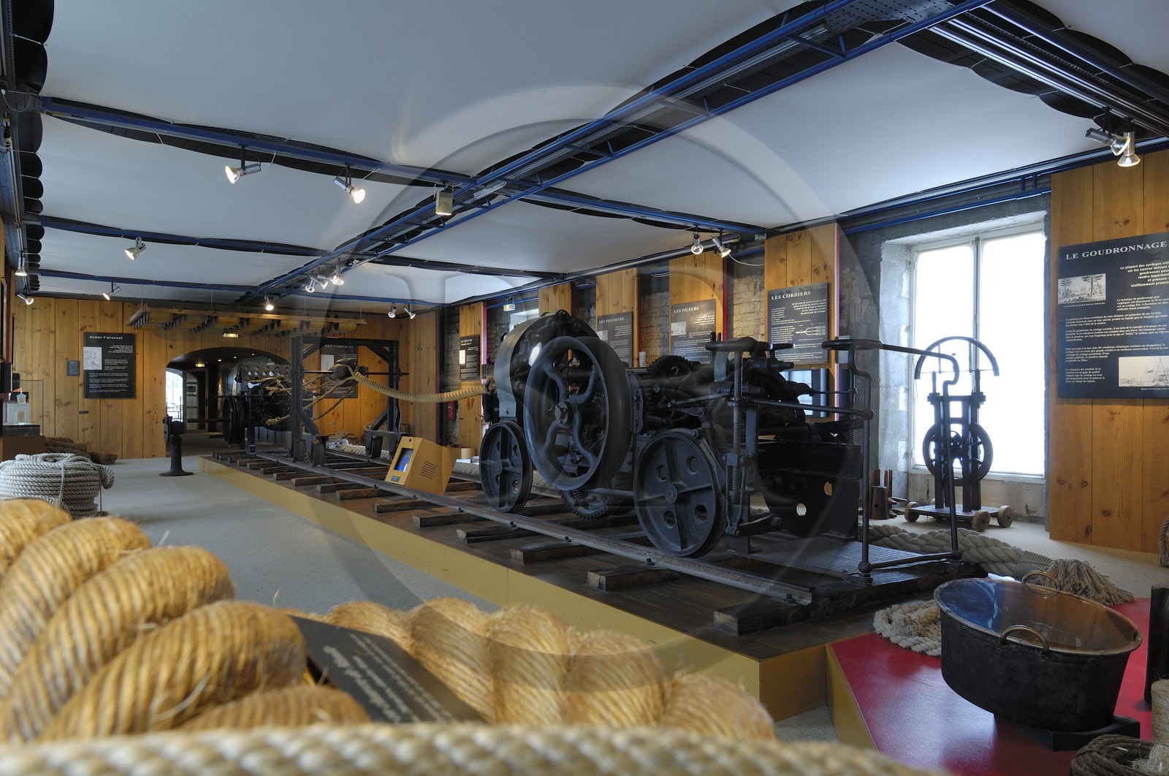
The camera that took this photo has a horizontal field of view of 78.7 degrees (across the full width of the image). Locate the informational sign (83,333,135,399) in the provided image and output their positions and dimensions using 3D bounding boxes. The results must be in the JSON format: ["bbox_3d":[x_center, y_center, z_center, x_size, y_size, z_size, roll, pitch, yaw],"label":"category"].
[{"bbox_3d":[-8.900,-0.415,13.383,0.800,1.220,0.020,1,-1,-33],"label":"informational sign"}]

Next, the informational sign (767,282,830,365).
[{"bbox_3d":[2.460,-0.724,8.250,0.020,0.890,0.830,0,-1,-36],"label":"informational sign"}]

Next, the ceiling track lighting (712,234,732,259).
[{"bbox_3d":[1.474,-1.561,7.666,0.209,0.304,0.122,0,-1,20],"label":"ceiling track lighting"}]

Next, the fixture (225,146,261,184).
[{"bbox_3d":[-2.464,-1.610,5.165,0.246,0.288,0.122,1,-1,-38],"label":"fixture"}]

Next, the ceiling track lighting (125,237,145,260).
[{"bbox_3d":[-5.006,-1.570,7.974,0.195,0.276,0.122,1,-1,-42],"label":"ceiling track lighting"}]

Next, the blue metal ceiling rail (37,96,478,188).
[{"bbox_3d":[-2.240,-1.835,5.480,3.100,0.100,0.090,0,-1,-33],"label":"blue metal ceiling rail"}]

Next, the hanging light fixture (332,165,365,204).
[{"bbox_3d":[-1.837,-1.596,5.582,0.244,0.303,0.122,0,-1,-4],"label":"hanging light fixture"}]

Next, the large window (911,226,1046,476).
[{"bbox_3d":[3.848,-0.306,7.025,0.100,2.319,1.317,1,-1,-37],"label":"large window"}]

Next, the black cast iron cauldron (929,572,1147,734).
[{"bbox_3d":[1.263,0.730,2.031,0.500,0.290,0.505,7,8,36],"label":"black cast iron cauldron"}]

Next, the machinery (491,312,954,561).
[{"bbox_3d":[0.620,0.150,4.720,1.450,1.550,3.100,0,-1,-36],"label":"machinery"}]

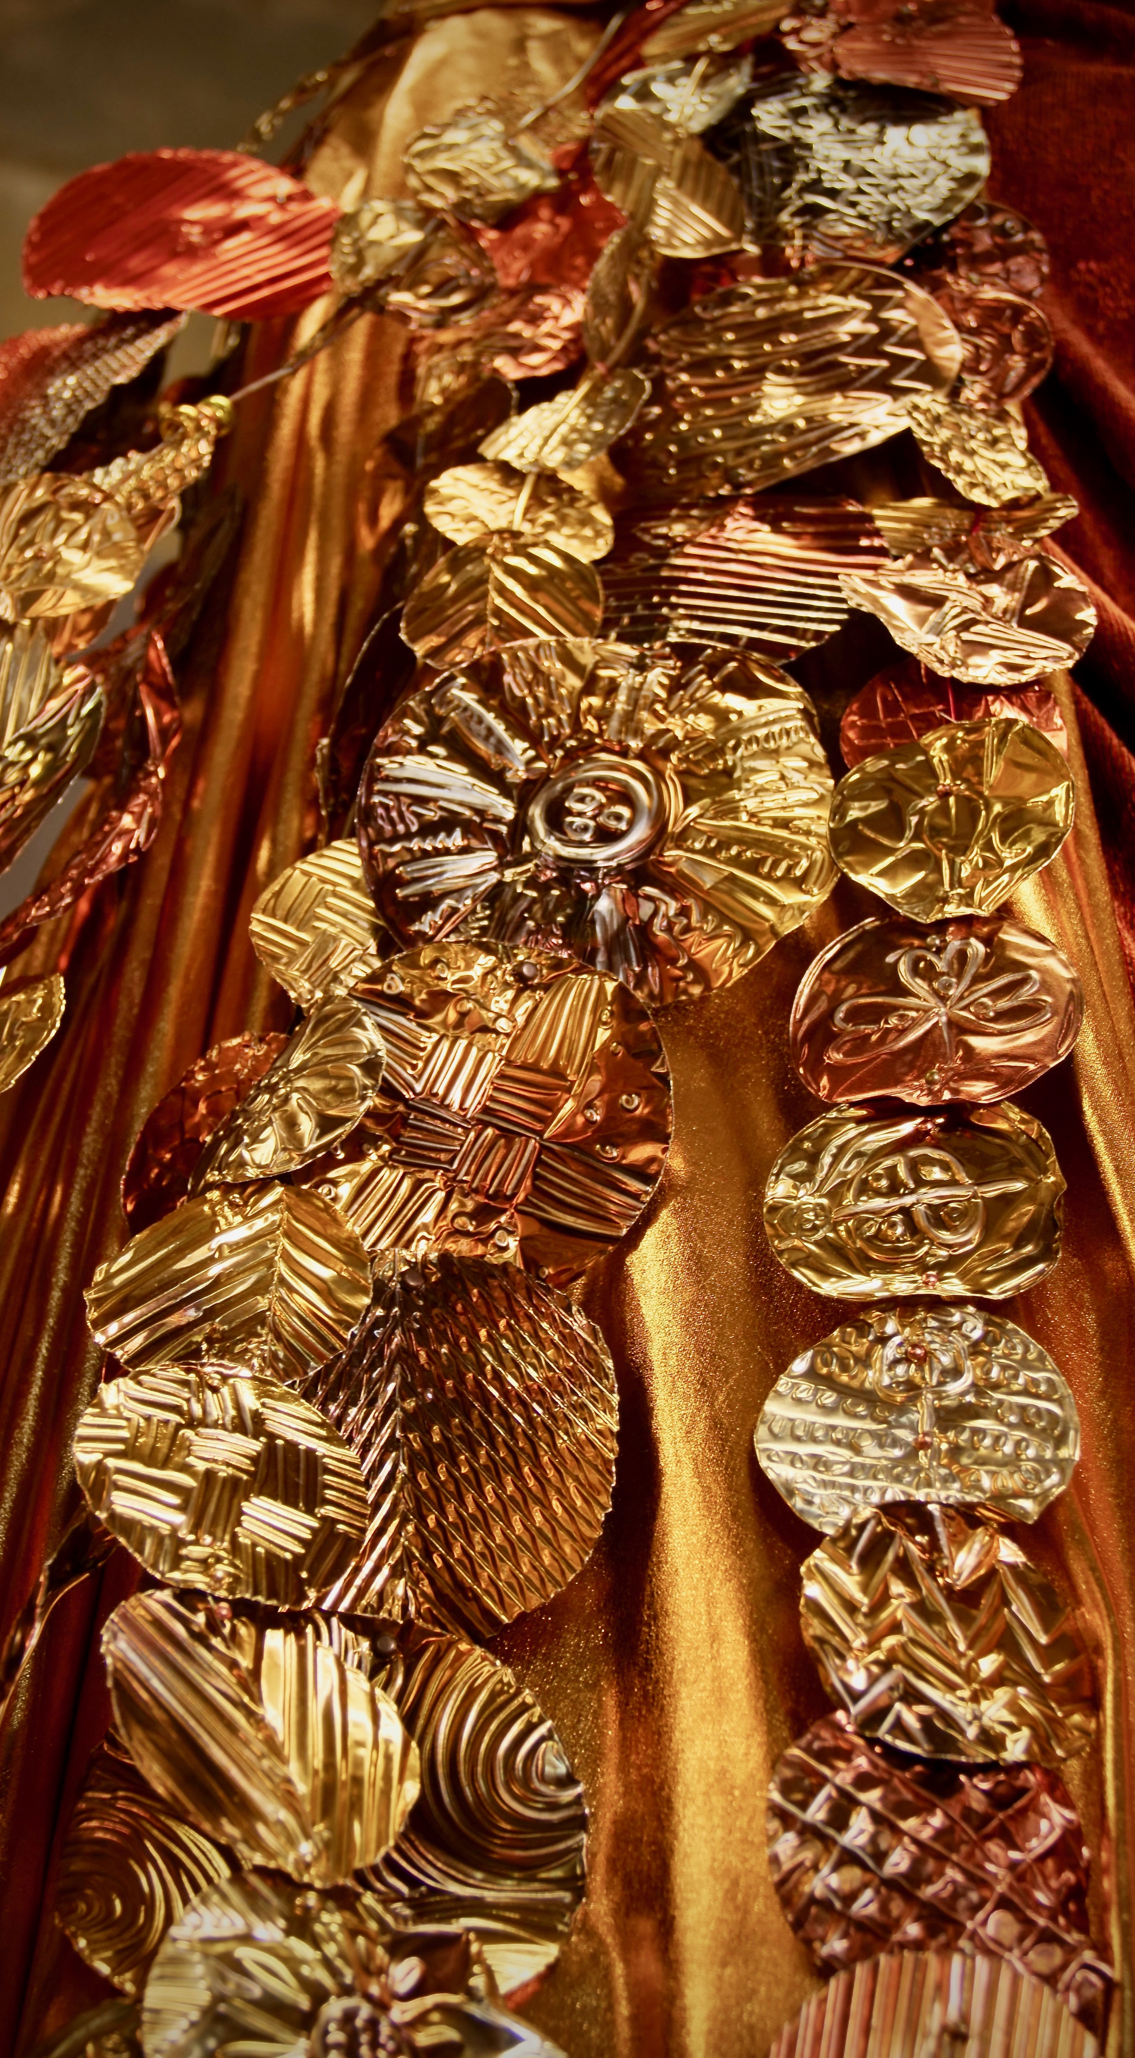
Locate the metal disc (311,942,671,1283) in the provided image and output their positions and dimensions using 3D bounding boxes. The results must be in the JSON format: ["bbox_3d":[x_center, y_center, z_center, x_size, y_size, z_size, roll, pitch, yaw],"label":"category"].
[{"bbox_3d":[-0.017,0.018,1.102,0.080,0.093,0.009,0,-37,0],"label":"metal disc"}]

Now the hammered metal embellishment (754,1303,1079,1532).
[{"bbox_3d":[0.073,0.081,1.039,0.068,0.065,0.007,0,-47,0],"label":"hammered metal embellishment"}]

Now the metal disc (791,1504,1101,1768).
[{"bbox_3d":[0.076,0.120,1.000,0.060,0.065,0.009,2,-38,-2],"label":"metal disc"}]

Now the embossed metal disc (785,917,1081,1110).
[{"bbox_3d":[0.083,-0.004,1.125,0.066,0.064,0.007,2,-47,-2],"label":"embossed metal disc"}]

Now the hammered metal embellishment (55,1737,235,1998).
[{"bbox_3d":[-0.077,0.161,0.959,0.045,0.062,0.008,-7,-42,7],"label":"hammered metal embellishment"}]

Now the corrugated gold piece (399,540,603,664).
[{"bbox_3d":[-0.016,-0.104,1.224,0.050,0.054,0.007,0,-46,0],"label":"corrugated gold piece"}]

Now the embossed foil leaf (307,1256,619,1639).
[{"bbox_3d":[-0.030,0.087,1.033,0.084,0.100,0.010,-3,-42,4],"label":"embossed foil leaf"}]

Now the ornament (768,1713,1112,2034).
[{"bbox_3d":[0.072,0.162,0.958,0.066,0.070,0.008,0,-36,0],"label":"ornament"}]

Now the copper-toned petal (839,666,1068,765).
[{"bbox_3d":[0.092,-0.069,1.189,0.056,0.057,0.006,4,-48,-3],"label":"copper-toned petal"}]

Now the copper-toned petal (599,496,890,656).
[{"bbox_3d":[0.040,-0.112,1.232,0.083,0.072,0.009,0,-47,0],"label":"copper-toned petal"}]

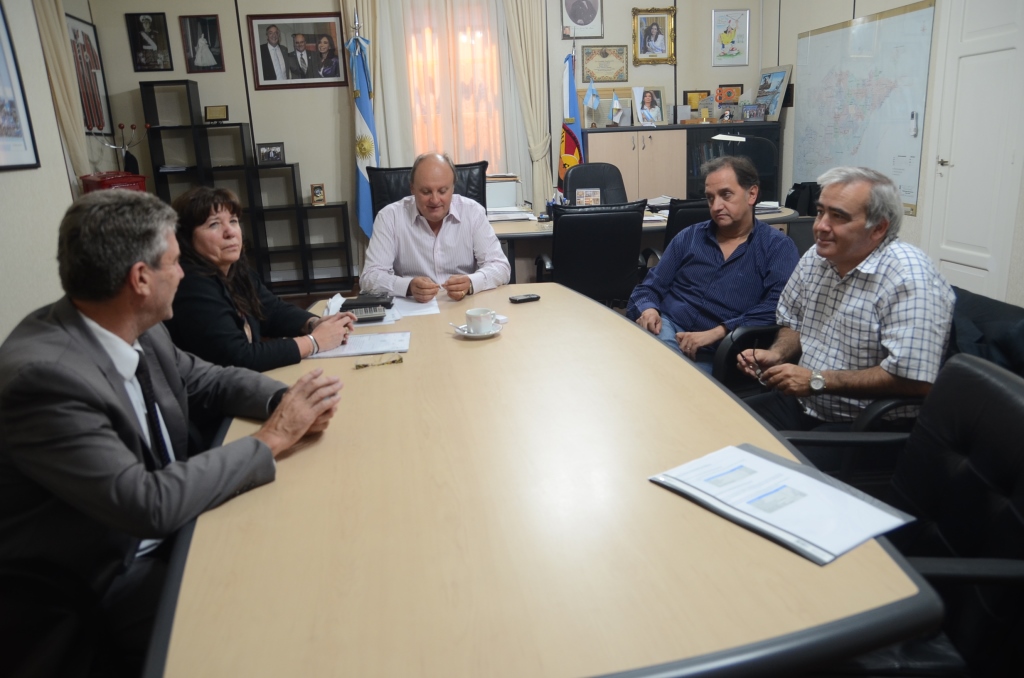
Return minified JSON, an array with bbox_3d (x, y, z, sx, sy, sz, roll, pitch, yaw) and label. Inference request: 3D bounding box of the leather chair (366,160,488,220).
[{"bbox_3d":[-0.287,-0.077,2.893,0.600,1.170,0.640,-5,16,-8],"label":"leather chair"}]

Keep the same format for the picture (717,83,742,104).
[{"bbox_3d":[2.216,-2.458,7.146,0.255,0.197,0.025,-5,15,-7],"label":"picture"}]

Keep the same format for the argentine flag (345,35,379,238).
[{"bbox_3d":[-1.245,-1.690,5.950,0.240,1.640,0.200,-5,15,-7],"label":"argentine flag"}]

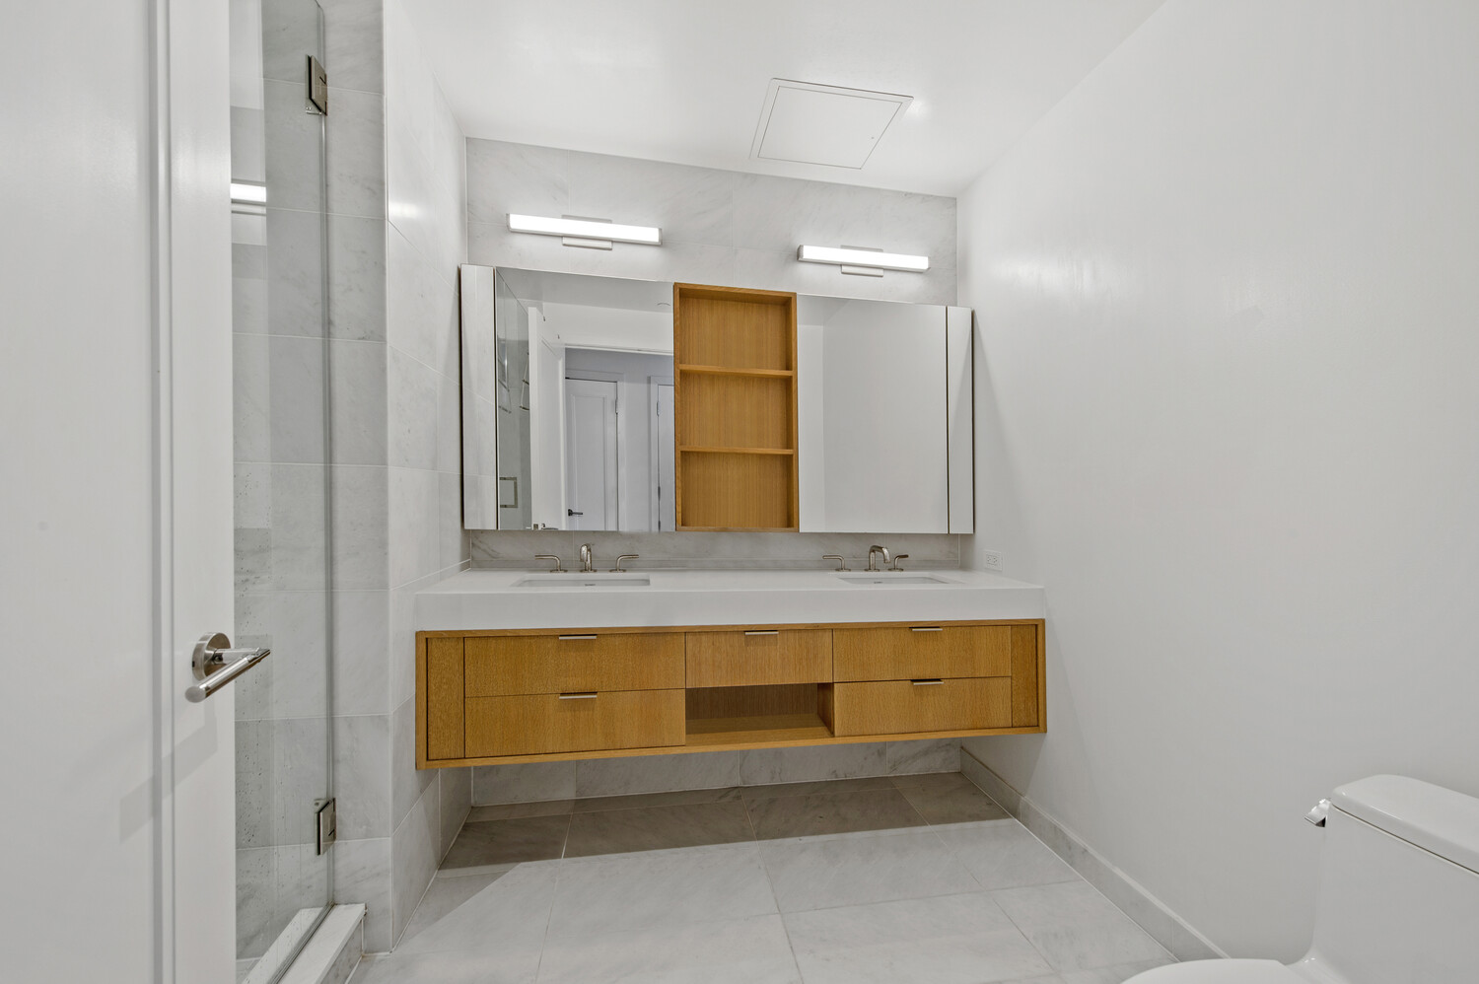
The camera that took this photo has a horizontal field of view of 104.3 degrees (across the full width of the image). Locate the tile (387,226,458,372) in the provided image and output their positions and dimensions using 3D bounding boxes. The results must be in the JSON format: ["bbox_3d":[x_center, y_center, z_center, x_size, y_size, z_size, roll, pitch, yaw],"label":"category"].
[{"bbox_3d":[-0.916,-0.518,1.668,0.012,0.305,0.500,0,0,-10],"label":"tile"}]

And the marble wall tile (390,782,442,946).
[{"bbox_3d":[-0.890,0.996,1.584,0.012,0.285,0.340,0,0,-10],"label":"marble wall tile"}]

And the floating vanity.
[{"bbox_3d":[0.022,0.541,2.000,1.935,0.484,0.512,0,0,-10],"label":"floating vanity"}]

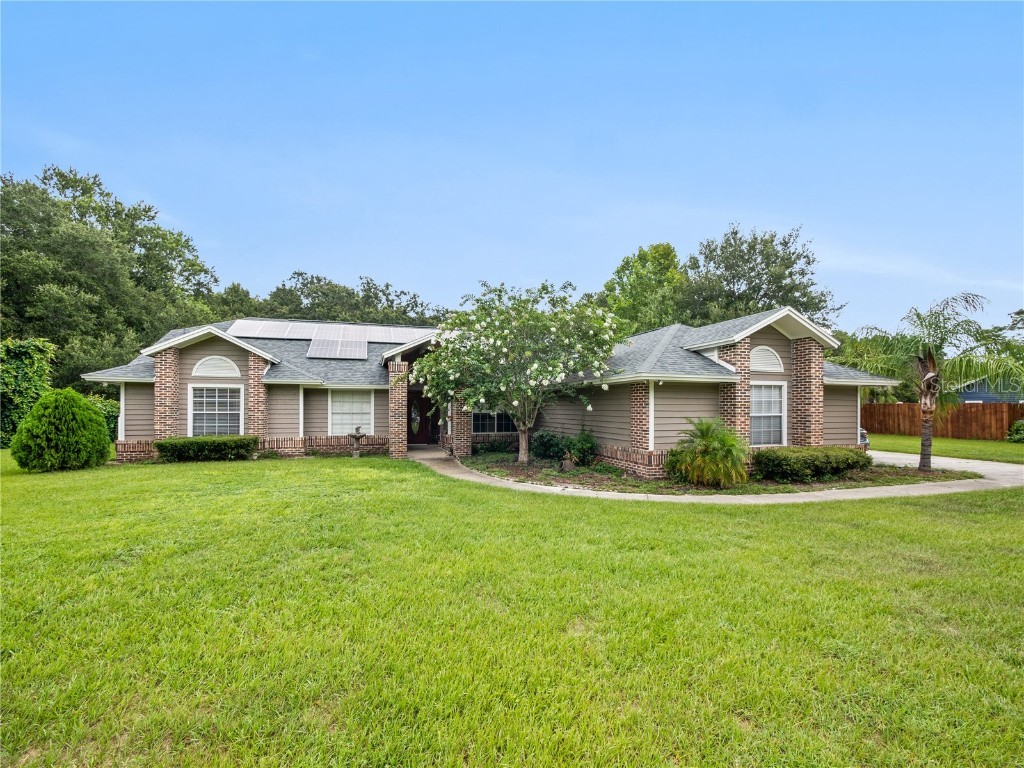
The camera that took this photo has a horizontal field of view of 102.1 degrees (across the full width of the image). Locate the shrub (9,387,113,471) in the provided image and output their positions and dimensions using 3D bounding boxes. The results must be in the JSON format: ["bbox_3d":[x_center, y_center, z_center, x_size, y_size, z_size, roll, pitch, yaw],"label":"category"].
[{"bbox_3d":[-12.483,1.206,11.500,2.000,2.100,2.000,-3,-5,45],"label":"shrub"}]

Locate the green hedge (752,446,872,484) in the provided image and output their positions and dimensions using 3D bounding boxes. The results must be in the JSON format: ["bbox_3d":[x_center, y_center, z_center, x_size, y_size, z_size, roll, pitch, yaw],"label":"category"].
[{"bbox_3d":[7.106,1.872,9.875,3.400,0.740,1.050,1,-3,-16],"label":"green hedge"}]

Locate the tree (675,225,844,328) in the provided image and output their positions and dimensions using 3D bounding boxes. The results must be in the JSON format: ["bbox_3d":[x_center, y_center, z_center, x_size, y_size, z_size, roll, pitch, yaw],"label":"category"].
[{"bbox_3d":[20.321,-4.660,34.000,13.000,16.870,12.000,-1,-3,17],"label":"tree"}]

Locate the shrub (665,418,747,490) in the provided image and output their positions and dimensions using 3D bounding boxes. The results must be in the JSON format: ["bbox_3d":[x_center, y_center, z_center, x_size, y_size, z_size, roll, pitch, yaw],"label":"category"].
[{"bbox_3d":[4.133,1.443,8.800,1.650,1.450,1.550,1,-3,-16],"label":"shrub"}]

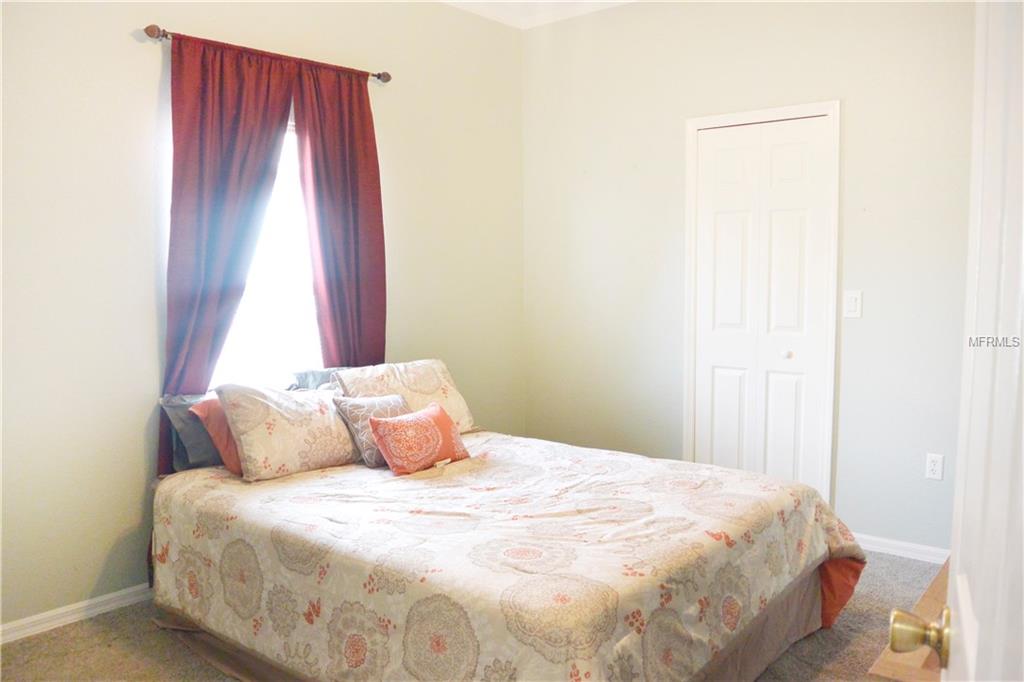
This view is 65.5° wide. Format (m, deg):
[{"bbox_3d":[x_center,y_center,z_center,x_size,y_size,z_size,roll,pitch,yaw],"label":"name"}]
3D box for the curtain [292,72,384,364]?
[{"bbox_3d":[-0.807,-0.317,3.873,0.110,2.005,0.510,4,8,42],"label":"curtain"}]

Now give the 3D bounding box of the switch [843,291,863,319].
[{"bbox_3d":[1.583,-0.169,3.697,0.078,0.125,0.012,4,8,42],"label":"switch"}]

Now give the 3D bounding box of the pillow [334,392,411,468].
[{"bbox_3d":[-0.553,0.360,3.461,0.400,0.400,0.150,-2,-40,-51],"label":"pillow"}]

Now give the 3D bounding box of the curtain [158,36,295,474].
[{"bbox_3d":[-1.219,-0.168,3.415,0.120,2.170,0.760,4,8,42],"label":"curtain"}]

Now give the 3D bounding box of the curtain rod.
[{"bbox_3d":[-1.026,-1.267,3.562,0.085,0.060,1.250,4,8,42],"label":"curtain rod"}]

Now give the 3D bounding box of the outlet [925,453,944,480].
[{"bbox_3d":[1.870,0.558,3.522,0.070,0.114,0.010,4,8,42],"label":"outlet"}]

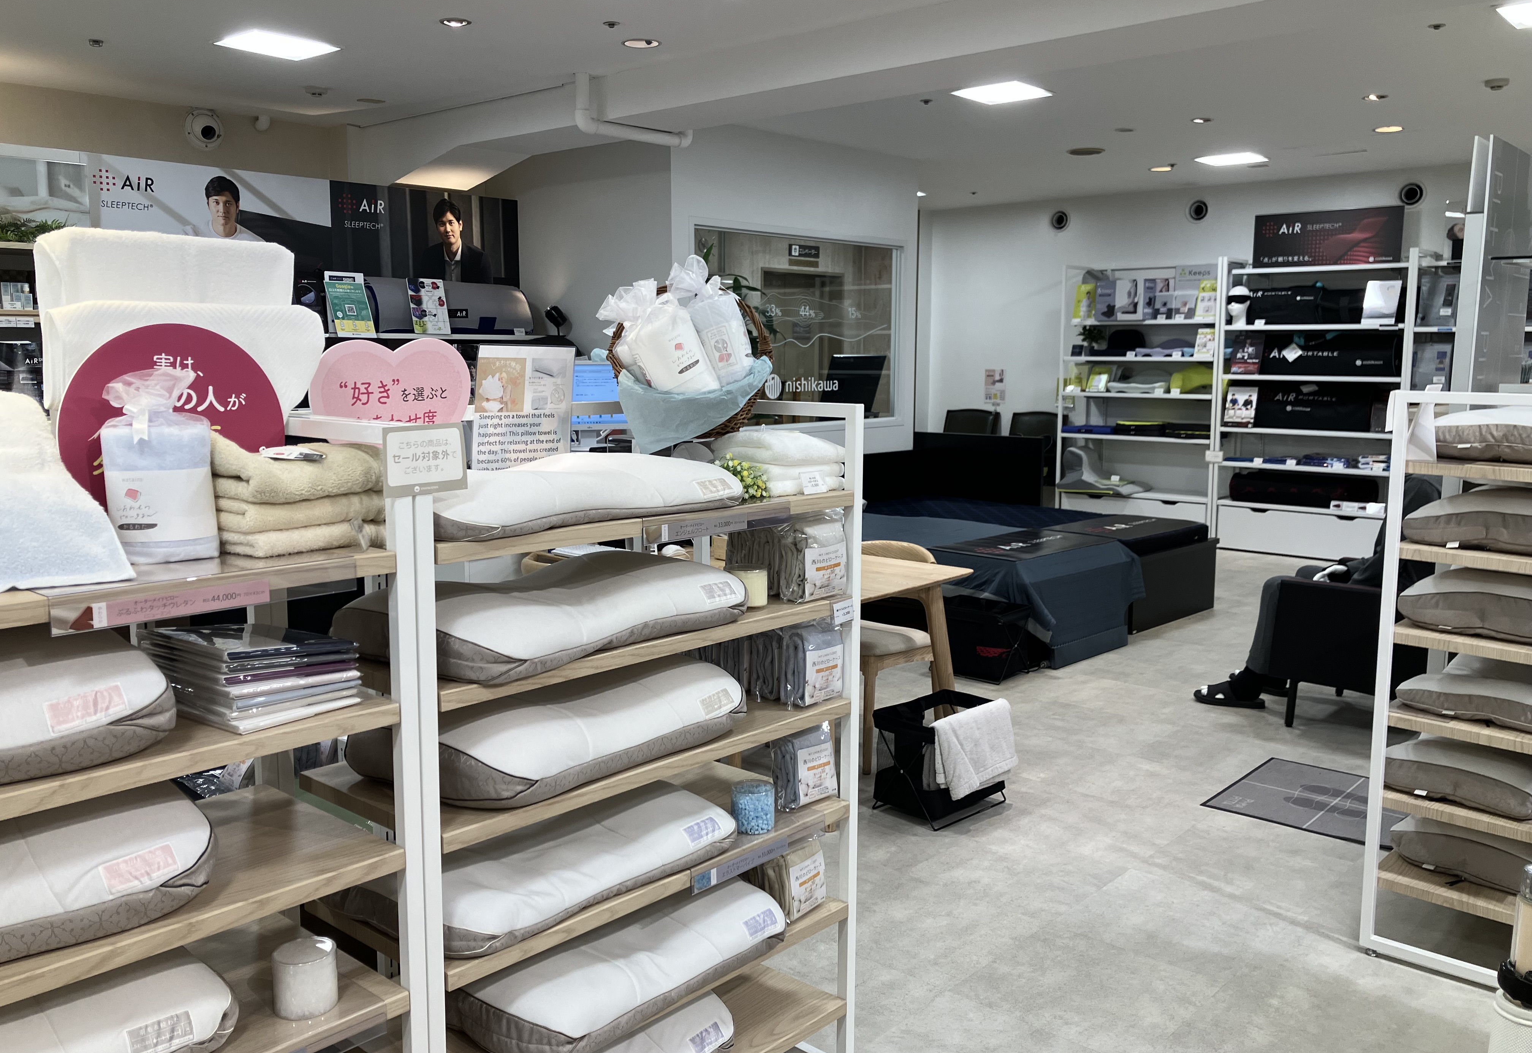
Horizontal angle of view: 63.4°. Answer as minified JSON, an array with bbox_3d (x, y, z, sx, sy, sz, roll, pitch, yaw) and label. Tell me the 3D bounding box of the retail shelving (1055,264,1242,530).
[{"bbox_3d":[3.114,-1.005,10.098,1.317,2.222,0.476,6,10,39],"label":"retail shelving"}]

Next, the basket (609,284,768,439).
[{"bbox_3d":[-0.141,-0.302,2.260,0.300,0.290,0.260,-3,8,-23],"label":"basket"}]

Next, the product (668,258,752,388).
[{"bbox_3d":[-0.100,-0.376,2.270,0.090,0.240,0.120,-14,2,26],"label":"product"}]

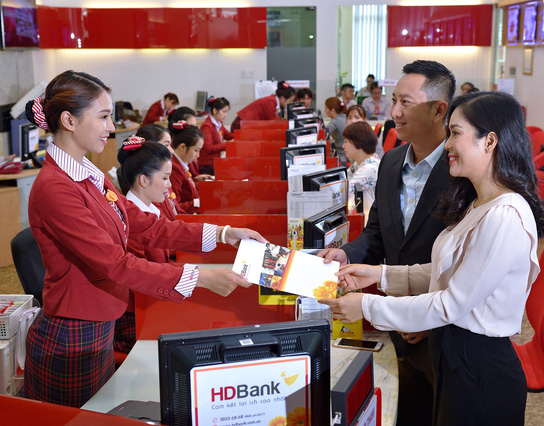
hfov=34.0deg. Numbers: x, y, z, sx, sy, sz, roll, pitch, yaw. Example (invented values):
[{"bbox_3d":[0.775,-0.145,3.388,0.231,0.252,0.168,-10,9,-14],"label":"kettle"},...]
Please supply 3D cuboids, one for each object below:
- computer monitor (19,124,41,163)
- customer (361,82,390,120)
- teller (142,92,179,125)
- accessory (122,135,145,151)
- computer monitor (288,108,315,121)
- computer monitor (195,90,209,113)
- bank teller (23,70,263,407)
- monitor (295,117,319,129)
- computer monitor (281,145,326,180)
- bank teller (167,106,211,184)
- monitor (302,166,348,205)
[{"bbox_3d":[-1.875,-0.519,6.897,0.190,0.360,0.370,2,11,11],"label":"computer monitor"},{"bbox_3d":[1.350,-1.094,11.654,0.460,1.180,0.680,1,11,7],"label":"customer"},{"bbox_3d":[-1.500,-1.038,12.112,0.720,1.170,0.500,5,11,25],"label":"teller"},{"bbox_3d":[-0.499,-0.252,3.200,0.075,0.058,0.085,-11,11,-10],"label":"accessory"},{"bbox_3d":[0.315,-0.851,9.014,0.190,0.390,0.380,9,13,39],"label":"computer monitor"},{"bbox_3d":[-0.930,-1.437,11.690,0.190,0.350,0.350,-5,12,-25],"label":"computer monitor"},{"bbox_3d":[-0.370,0.429,2.651,0.680,1.690,0.500,2,11,13],"label":"bank teller"},{"bbox_3d":[0.275,-0.549,6.942,0.190,0.380,0.370,9,14,40],"label":"monitor"},{"bbox_3d":[0.205,-0.225,5.601,0.380,0.390,0.190,-9,13,-39],"label":"computer monitor"},{"bbox_3d":[-0.600,-0.172,7.034,0.720,1.290,0.500,2,11,12],"label":"bank teller"},{"bbox_3d":[0.280,-0.019,4.480,0.190,0.390,0.380,8,13,37],"label":"monitor"}]

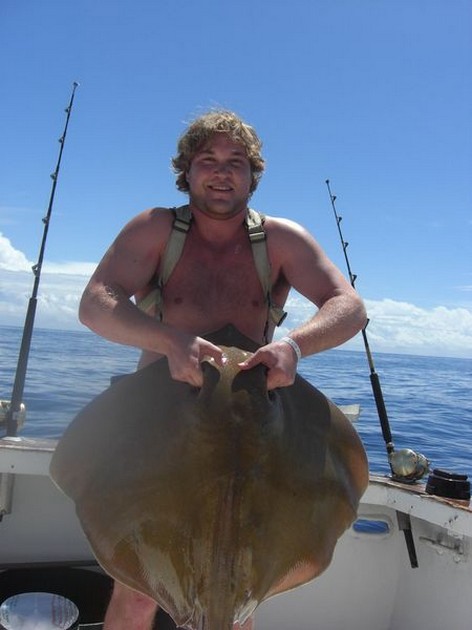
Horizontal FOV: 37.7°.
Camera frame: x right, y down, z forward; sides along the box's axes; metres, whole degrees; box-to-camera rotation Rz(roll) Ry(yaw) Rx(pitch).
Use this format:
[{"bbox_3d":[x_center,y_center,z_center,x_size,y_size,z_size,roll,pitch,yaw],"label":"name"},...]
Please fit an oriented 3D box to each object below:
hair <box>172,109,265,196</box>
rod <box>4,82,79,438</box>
[{"bbox_3d":[-0.045,-0.421,1.790,0.237,0.222,0.235,4,-2,-5],"label":"hair"},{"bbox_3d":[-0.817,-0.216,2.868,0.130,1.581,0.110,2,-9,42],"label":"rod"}]

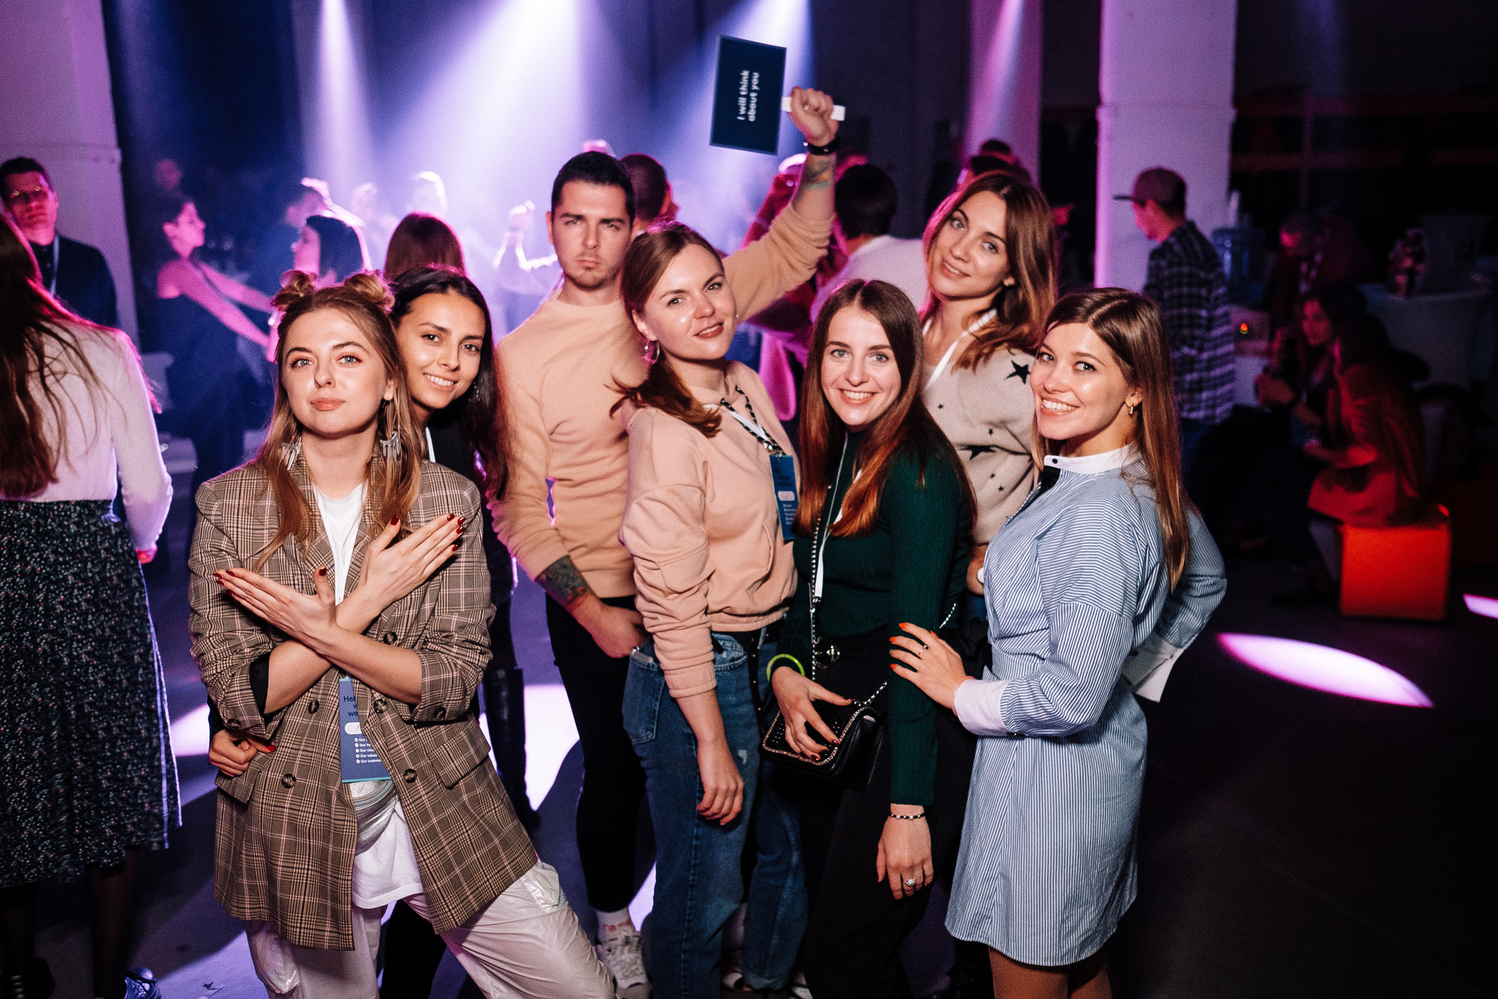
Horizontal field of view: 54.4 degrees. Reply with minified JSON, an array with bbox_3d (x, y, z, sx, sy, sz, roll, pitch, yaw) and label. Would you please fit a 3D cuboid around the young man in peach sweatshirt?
[{"bbox_3d":[-0.166,0.133,2.933,0.640,1.850,0.450,-3,12,-7],"label":"young man in peach sweatshirt"}]

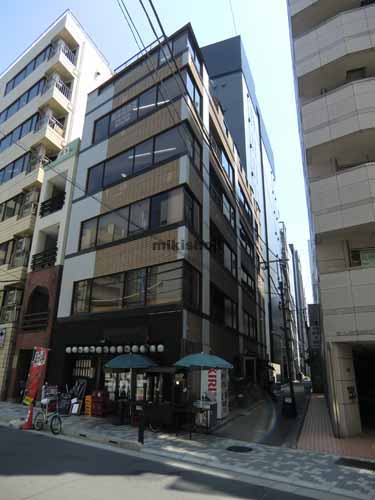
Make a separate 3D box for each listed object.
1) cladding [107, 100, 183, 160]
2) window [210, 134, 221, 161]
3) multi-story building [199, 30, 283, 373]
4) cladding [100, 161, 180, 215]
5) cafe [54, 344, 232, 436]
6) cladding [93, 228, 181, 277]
[{"bbox_3d":[-2.212,-5.702,16.905,4.910,1.310,0.220,-13,-23,35],"label":"cladding"},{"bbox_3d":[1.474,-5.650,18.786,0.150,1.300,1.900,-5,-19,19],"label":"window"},{"bbox_3d":[4.995,-2.441,46.236,11.000,37.853,24.000,-6,-20,21],"label":"multi-story building"},{"bbox_3d":[-2.127,-2.558,14.819,4.500,1.130,0.150,-12,-23,36],"label":"cladding"},{"bbox_3d":[-1.979,4.783,12.732,7.200,2.500,3.000,-12,-23,36],"label":"cafe"},{"bbox_3d":[-2.280,0.264,14.827,4.950,1.313,0.220,-13,-23,35],"label":"cladding"}]

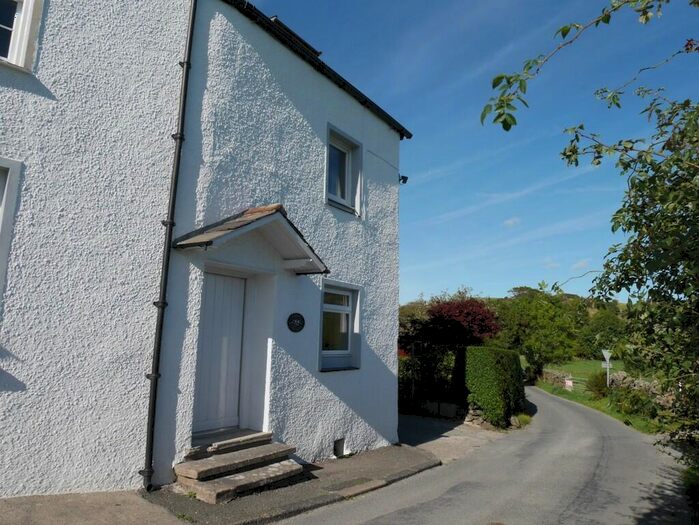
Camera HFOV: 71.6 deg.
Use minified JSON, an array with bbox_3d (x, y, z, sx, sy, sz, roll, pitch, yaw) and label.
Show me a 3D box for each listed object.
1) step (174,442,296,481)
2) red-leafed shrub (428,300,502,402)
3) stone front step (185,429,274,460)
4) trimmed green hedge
[{"bbox_3d":[-1.209,2.213,5.446,0.432,0.086,1.512,-5,-12,34],"label":"step"},{"bbox_3d":[3.402,2.656,14.472,1.944,3.024,2.052,-5,-12,34],"label":"red-leafed shrub"},{"bbox_3d":[-1.466,2.128,5.714,0.540,0.135,1.220,-5,-12,34],"label":"stone front step"},{"bbox_3d":[3.683,3.131,12.426,1.015,1.814,1.728,-5,-12,34],"label":"trimmed green hedge"}]

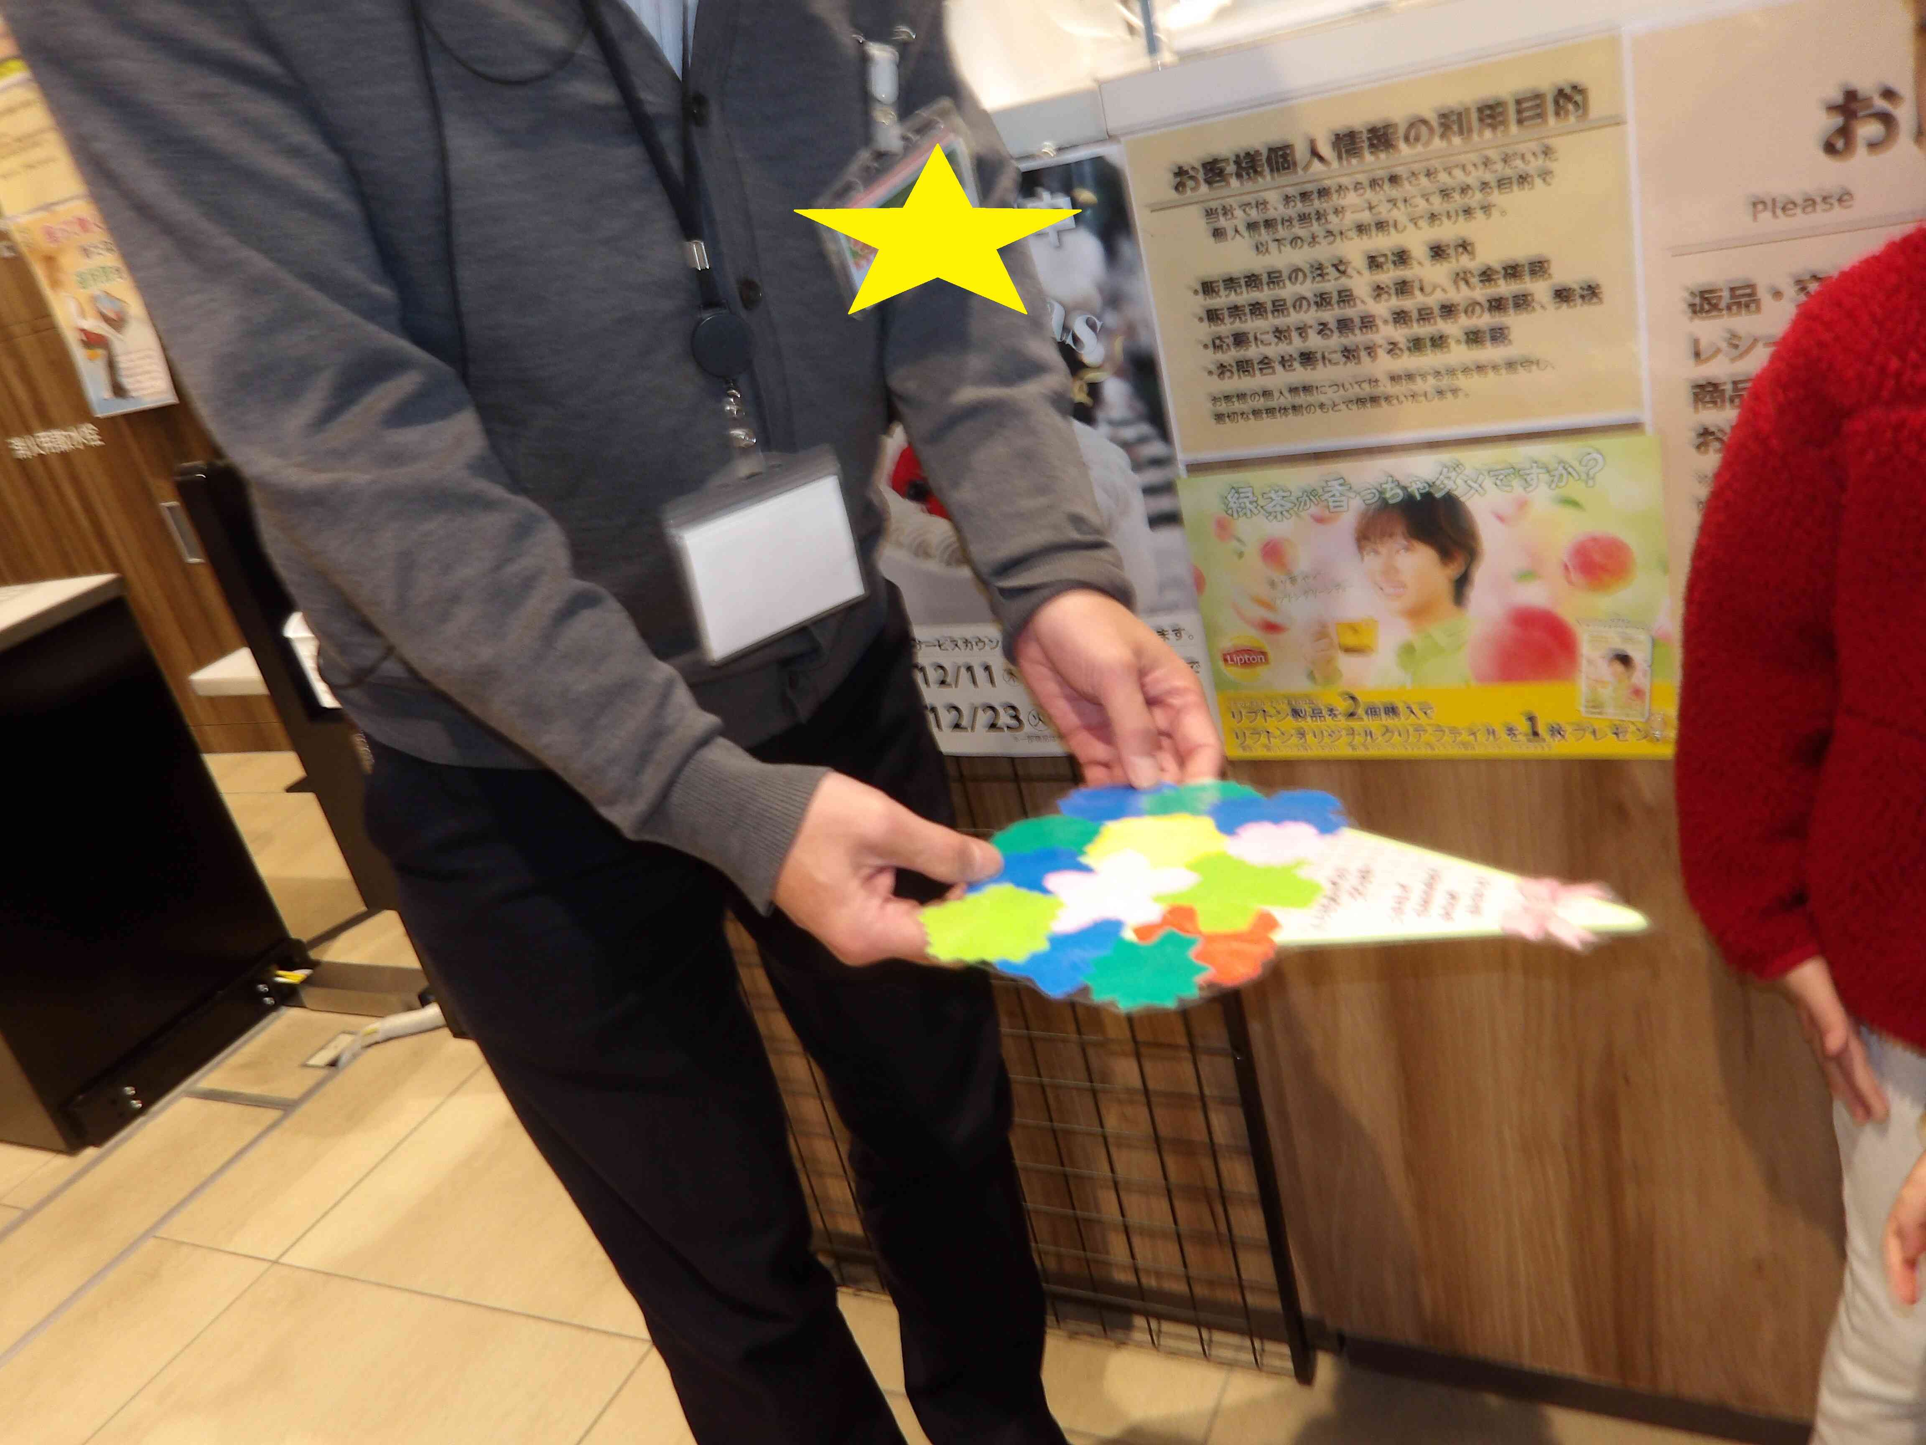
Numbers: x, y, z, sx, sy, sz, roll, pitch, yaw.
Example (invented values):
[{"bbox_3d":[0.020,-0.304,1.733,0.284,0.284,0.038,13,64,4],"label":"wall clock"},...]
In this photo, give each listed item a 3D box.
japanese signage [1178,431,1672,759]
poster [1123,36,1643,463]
[{"bbox_3d":[0.301,-0.071,0.992,0.300,0.212,0.012,-1,25,29],"label":"japanese signage"},{"bbox_3d":[0.251,-0.270,0.910,0.291,0.213,0.015,-1,25,29],"label":"poster"}]

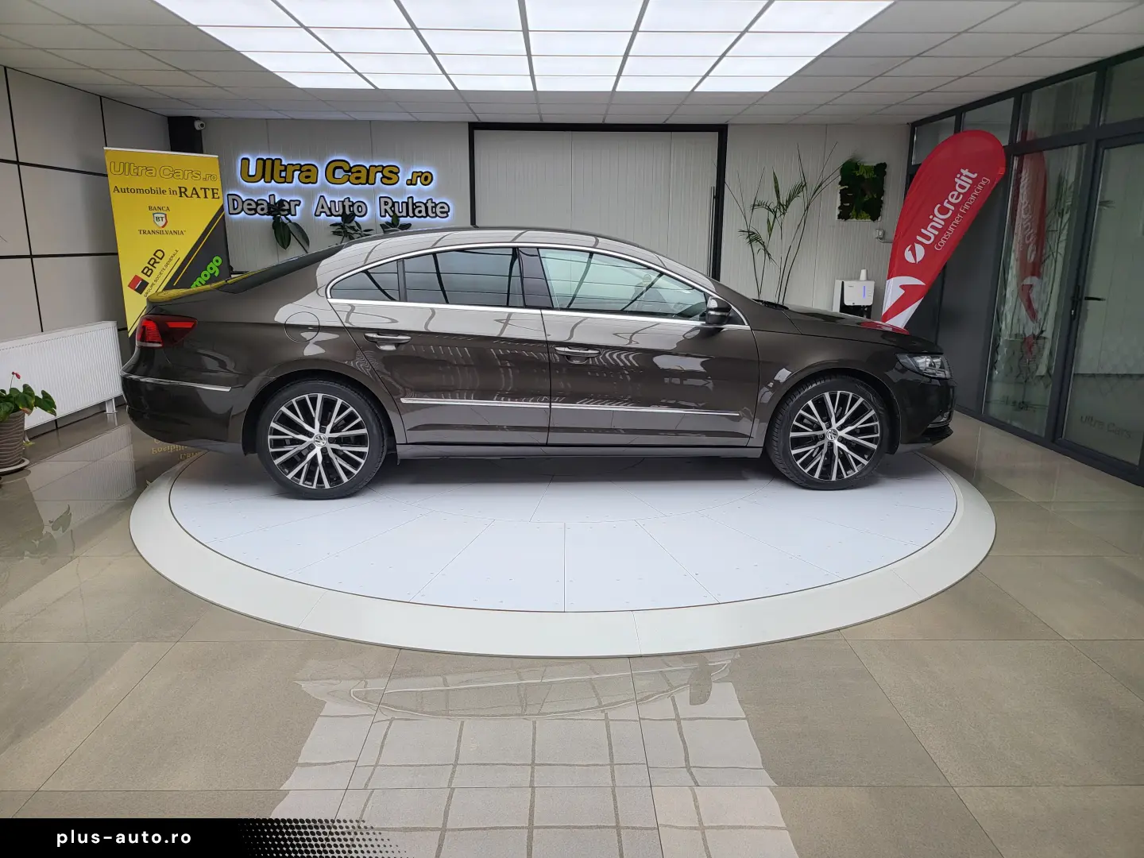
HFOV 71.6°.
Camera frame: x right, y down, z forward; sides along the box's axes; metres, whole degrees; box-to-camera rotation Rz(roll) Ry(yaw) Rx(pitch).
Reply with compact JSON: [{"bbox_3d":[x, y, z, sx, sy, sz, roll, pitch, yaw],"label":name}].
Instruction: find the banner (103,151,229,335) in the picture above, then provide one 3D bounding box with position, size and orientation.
[{"bbox_3d":[-3.267,-1.206,6.585,0.120,2.063,0.879,12,17,40],"label":"banner"}]

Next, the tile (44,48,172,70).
[{"bbox_3d":[-2.978,-2.418,5.188,0.600,0.025,0.600,0,13,-1],"label":"tile"}]

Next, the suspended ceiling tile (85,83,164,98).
[{"bbox_3d":[-3.597,-2.697,6.355,0.600,0.025,0.600,0,13,-1],"label":"suspended ceiling tile"}]

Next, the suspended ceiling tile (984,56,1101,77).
[{"bbox_3d":[3.030,-2.384,5.226,0.595,0.022,0.595,0,13,-1],"label":"suspended ceiling tile"}]

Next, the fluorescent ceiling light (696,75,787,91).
[{"bbox_3d":[1.224,-2.535,5.777,0.595,0.040,0.595,0,13,-1],"label":"fluorescent ceiling light"}]

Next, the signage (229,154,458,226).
[{"bbox_3d":[-2.303,-2.372,7.830,2.200,0.576,0.080,0,13,-1],"label":"signage"}]

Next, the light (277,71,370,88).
[{"bbox_3d":[-1.771,-2.547,5.758,0.600,0.040,0.600,0,13,-1],"label":"light"}]

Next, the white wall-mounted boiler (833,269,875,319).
[{"bbox_3d":[2.840,-1.348,7.969,0.300,0.500,0.310,0,13,-1],"label":"white wall-mounted boiler"}]

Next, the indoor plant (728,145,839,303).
[{"bbox_3d":[1.960,-1.548,7.640,1.000,2.240,0.800,0,13,-1],"label":"indoor plant"}]

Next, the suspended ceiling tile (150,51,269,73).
[{"bbox_3d":[-2.369,-2.403,5.166,0.595,0.022,0.595,0,13,-1],"label":"suspended ceiling tile"}]

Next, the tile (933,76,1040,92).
[{"bbox_3d":[3.059,-2.548,5.861,0.600,0.025,0.600,0,13,-1],"label":"tile"}]

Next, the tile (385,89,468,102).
[{"bbox_3d":[-1.171,-2.668,6.346,0.600,0.020,0.600,0,13,-1],"label":"tile"}]

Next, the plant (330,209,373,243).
[{"bbox_3d":[-1.978,-1.652,7.191,0.440,0.650,0.420,0,13,-1],"label":"plant"}]

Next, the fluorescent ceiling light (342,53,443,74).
[{"bbox_3d":[-1.165,-2.404,5.162,0.597,0.045,0.597,0,14,-1],"label":"fluorescent ceiling light"}]

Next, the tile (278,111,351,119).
[{"bbox_3d":[-2.389,-2.947,7.455,0.600,0.020,0.500,0,13,-1],"label":"tile"}]

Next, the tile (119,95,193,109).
[{"bbox_3d":[-3.593,-2.832,6.900,0.600,0.020,0.600,0,13,-1],"label":"tile"}]

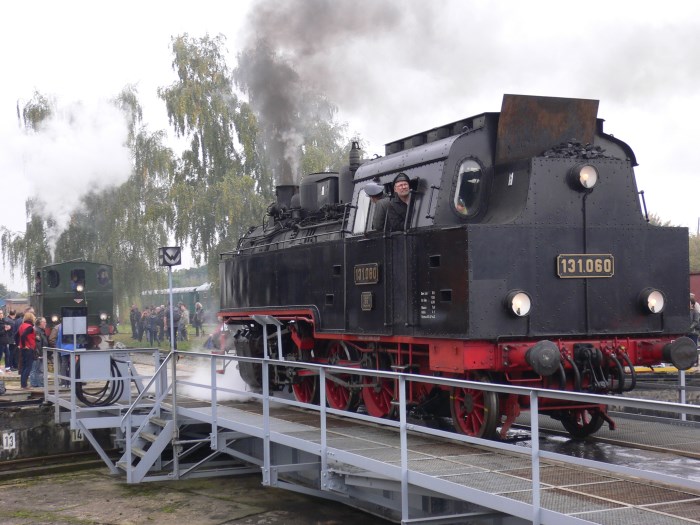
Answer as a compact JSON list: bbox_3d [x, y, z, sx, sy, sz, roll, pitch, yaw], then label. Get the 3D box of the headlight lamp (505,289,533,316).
[{"bbox_3d":[1.820,0.448,13.354,0.280,0.280,0.160,0,-2,-23],"label":"headlight lamp"}]

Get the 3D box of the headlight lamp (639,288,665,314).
[{"bbox_3d":[3.438,0.447,14.030,0.280,0.280,0.160,0,-2,-23],"label":"headlight lamp"}]

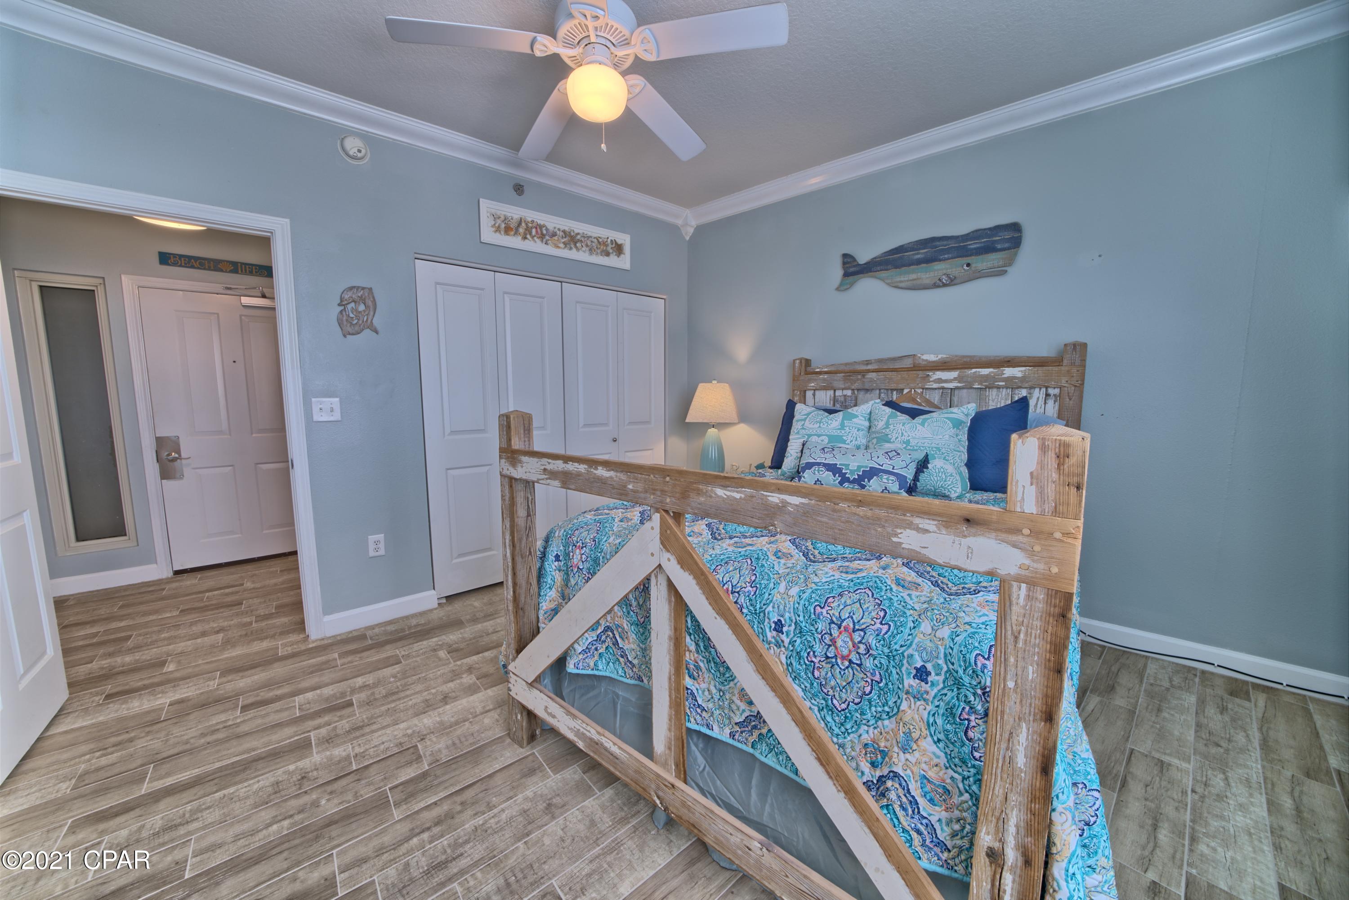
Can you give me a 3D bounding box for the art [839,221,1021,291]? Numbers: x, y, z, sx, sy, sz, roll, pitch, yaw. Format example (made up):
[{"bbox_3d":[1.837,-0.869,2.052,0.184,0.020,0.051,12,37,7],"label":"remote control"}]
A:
[{"bbox_3d":[1.477,-1.118,2.716,0.983,0.299,0.025,5,7,37],"label":"art"}]

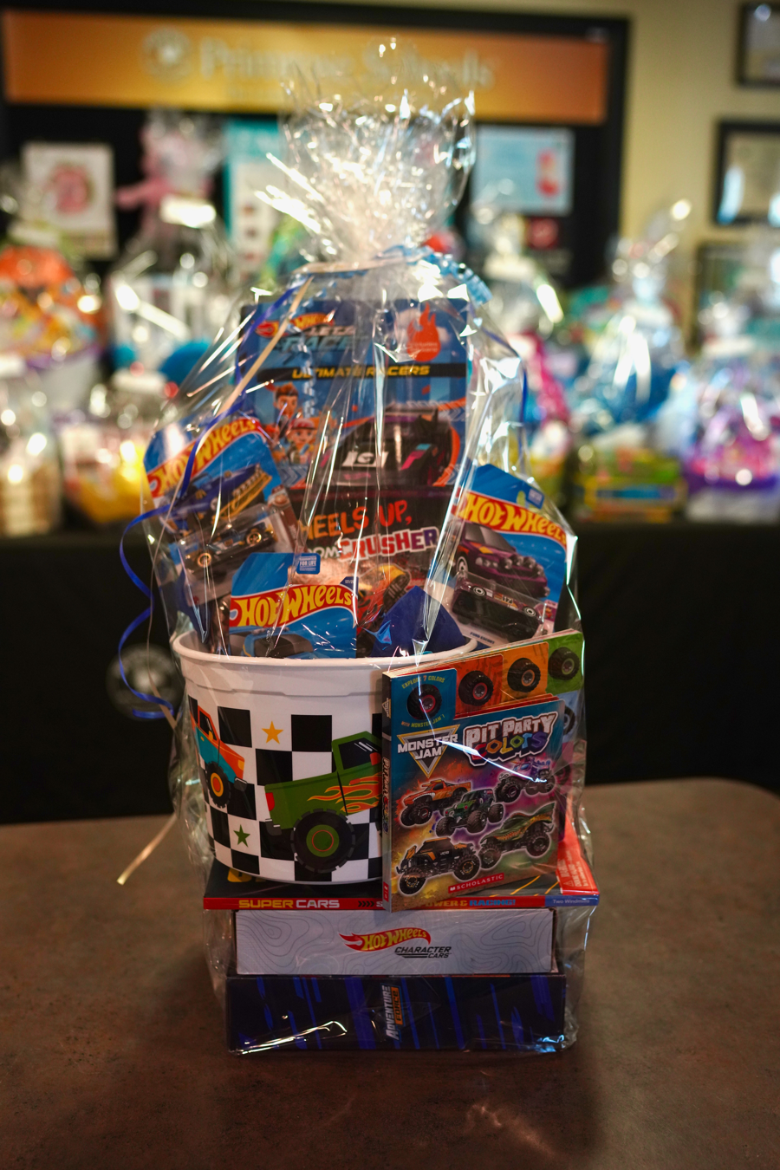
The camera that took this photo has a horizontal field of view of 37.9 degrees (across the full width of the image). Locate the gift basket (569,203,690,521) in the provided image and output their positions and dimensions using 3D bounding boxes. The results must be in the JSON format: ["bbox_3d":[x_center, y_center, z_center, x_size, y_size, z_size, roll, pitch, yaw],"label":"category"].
[{"bbox_3d":[0.578,-0.539,2.749,0.280,0.723,0.240,-2,13,-9],"label":"gift basket"}]

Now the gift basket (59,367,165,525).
[{"bbox_3d":[-0.648,-0.329,2.653,0.250,0.333,0.220,-2,13,-9],"label":"gift basket"}]

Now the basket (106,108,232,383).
[{"bbox_3d":[-0.542,-0.822,2.808,0.300,0.640,0.250,-2,13,-9],"label":"basket"}]

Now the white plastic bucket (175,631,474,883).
[{"bbox_3d":[-0.059,0.142,1.021,0.275,0.197,0.275,0,6,0],"label":"white plastic bucket"}]

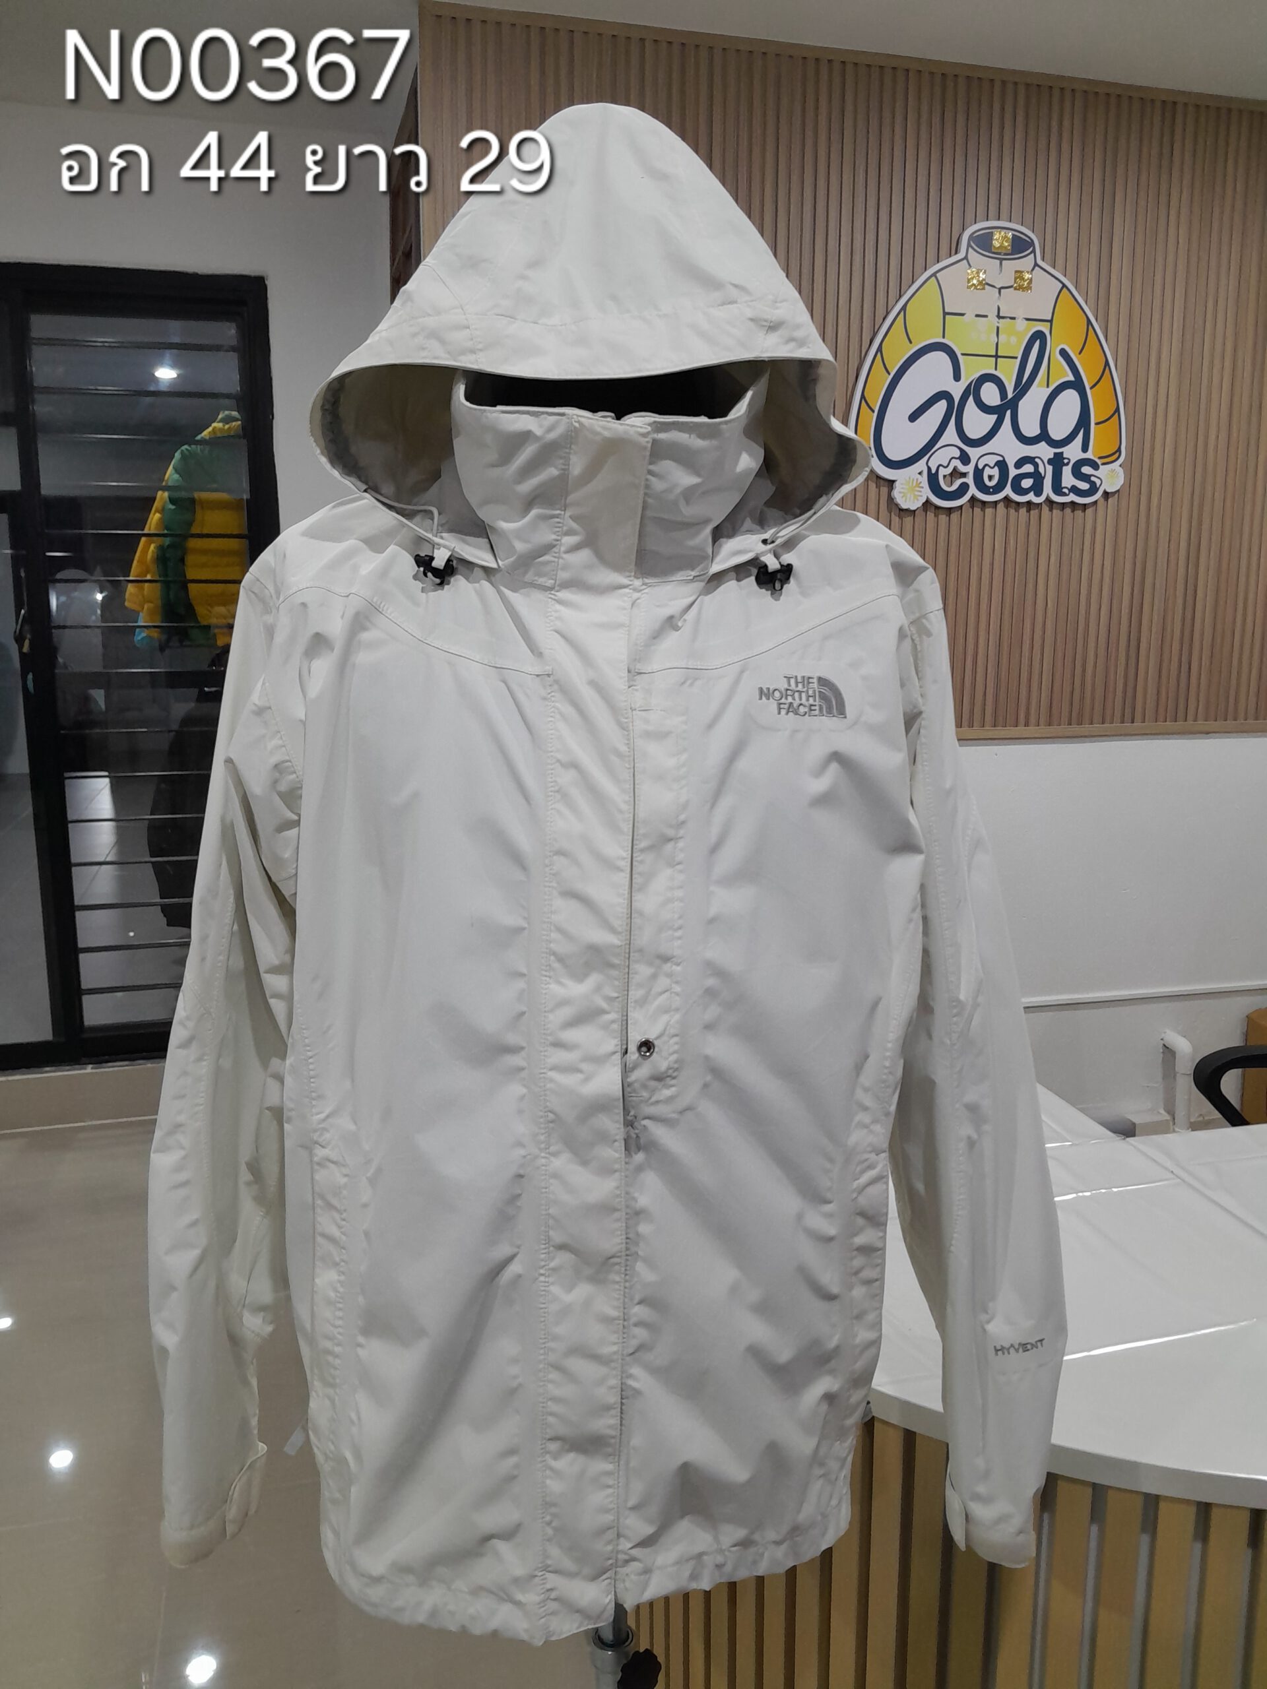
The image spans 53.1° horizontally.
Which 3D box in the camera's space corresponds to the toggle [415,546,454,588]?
[{"bbox_3d":[-0.126,-0.175,0.805,0.025,0.021,0.014,14,-1,10],"label":"toggle"}]

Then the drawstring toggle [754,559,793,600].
[{"bbox_3d":[0.089,-0.168,0.805,0.024,0.021,0.014,-14,-1,-10],"label":"drawstring toggle"}]

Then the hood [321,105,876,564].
[{"bbox_3d":[-0.032,-0.333,0.866,0.350,0.315,0.270,-1,10,-4],"label":"hood"}]

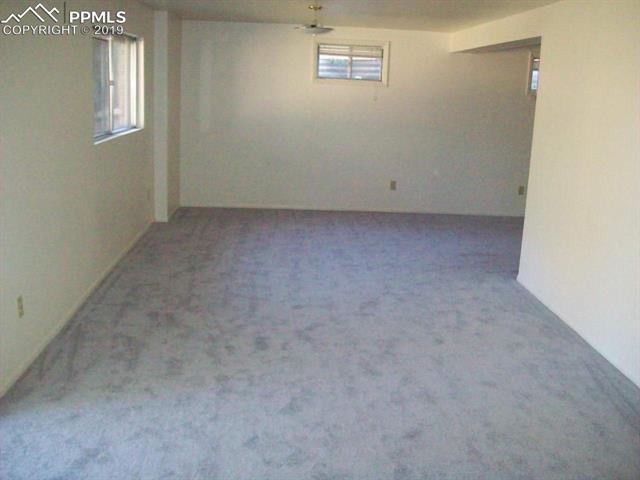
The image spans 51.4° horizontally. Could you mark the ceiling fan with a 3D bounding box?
[{"bbox_3d":[-0.049,-1.924,5.824,0.345,0.260,0.345,2,14,-4],"label":"ceiling fan"}]

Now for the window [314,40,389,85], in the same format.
[{"bbox_3d":[0.386,-2.191,8.249,0.940,0.520,0.090,2,14,-4],"label":"window"}]

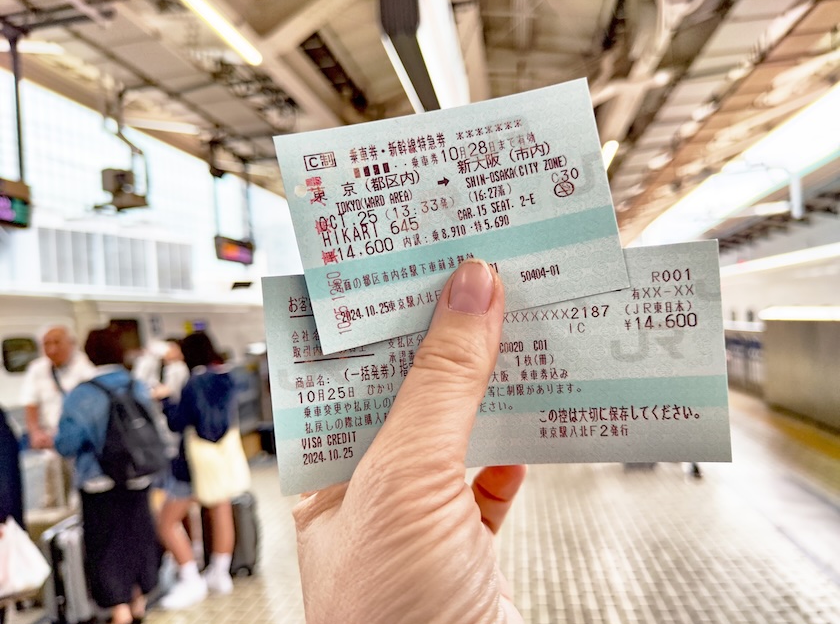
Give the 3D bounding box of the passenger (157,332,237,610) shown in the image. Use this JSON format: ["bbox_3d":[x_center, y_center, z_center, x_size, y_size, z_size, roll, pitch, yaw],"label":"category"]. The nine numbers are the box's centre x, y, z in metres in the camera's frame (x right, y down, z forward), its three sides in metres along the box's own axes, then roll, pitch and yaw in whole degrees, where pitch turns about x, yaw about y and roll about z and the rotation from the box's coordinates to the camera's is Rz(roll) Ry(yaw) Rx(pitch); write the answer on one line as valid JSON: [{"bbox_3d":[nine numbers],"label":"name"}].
[{"bbox_3d":[-1.330,0.913,3.530,0.400,1.570,0.430,-4,-1,26],"label":"passenger"}]

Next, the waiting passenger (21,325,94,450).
[{"bbox_3d":[-2.315,0.929,3.750,0.490,1.670,0.340,-3,-1,-13],"label":"waiting passenger"}]

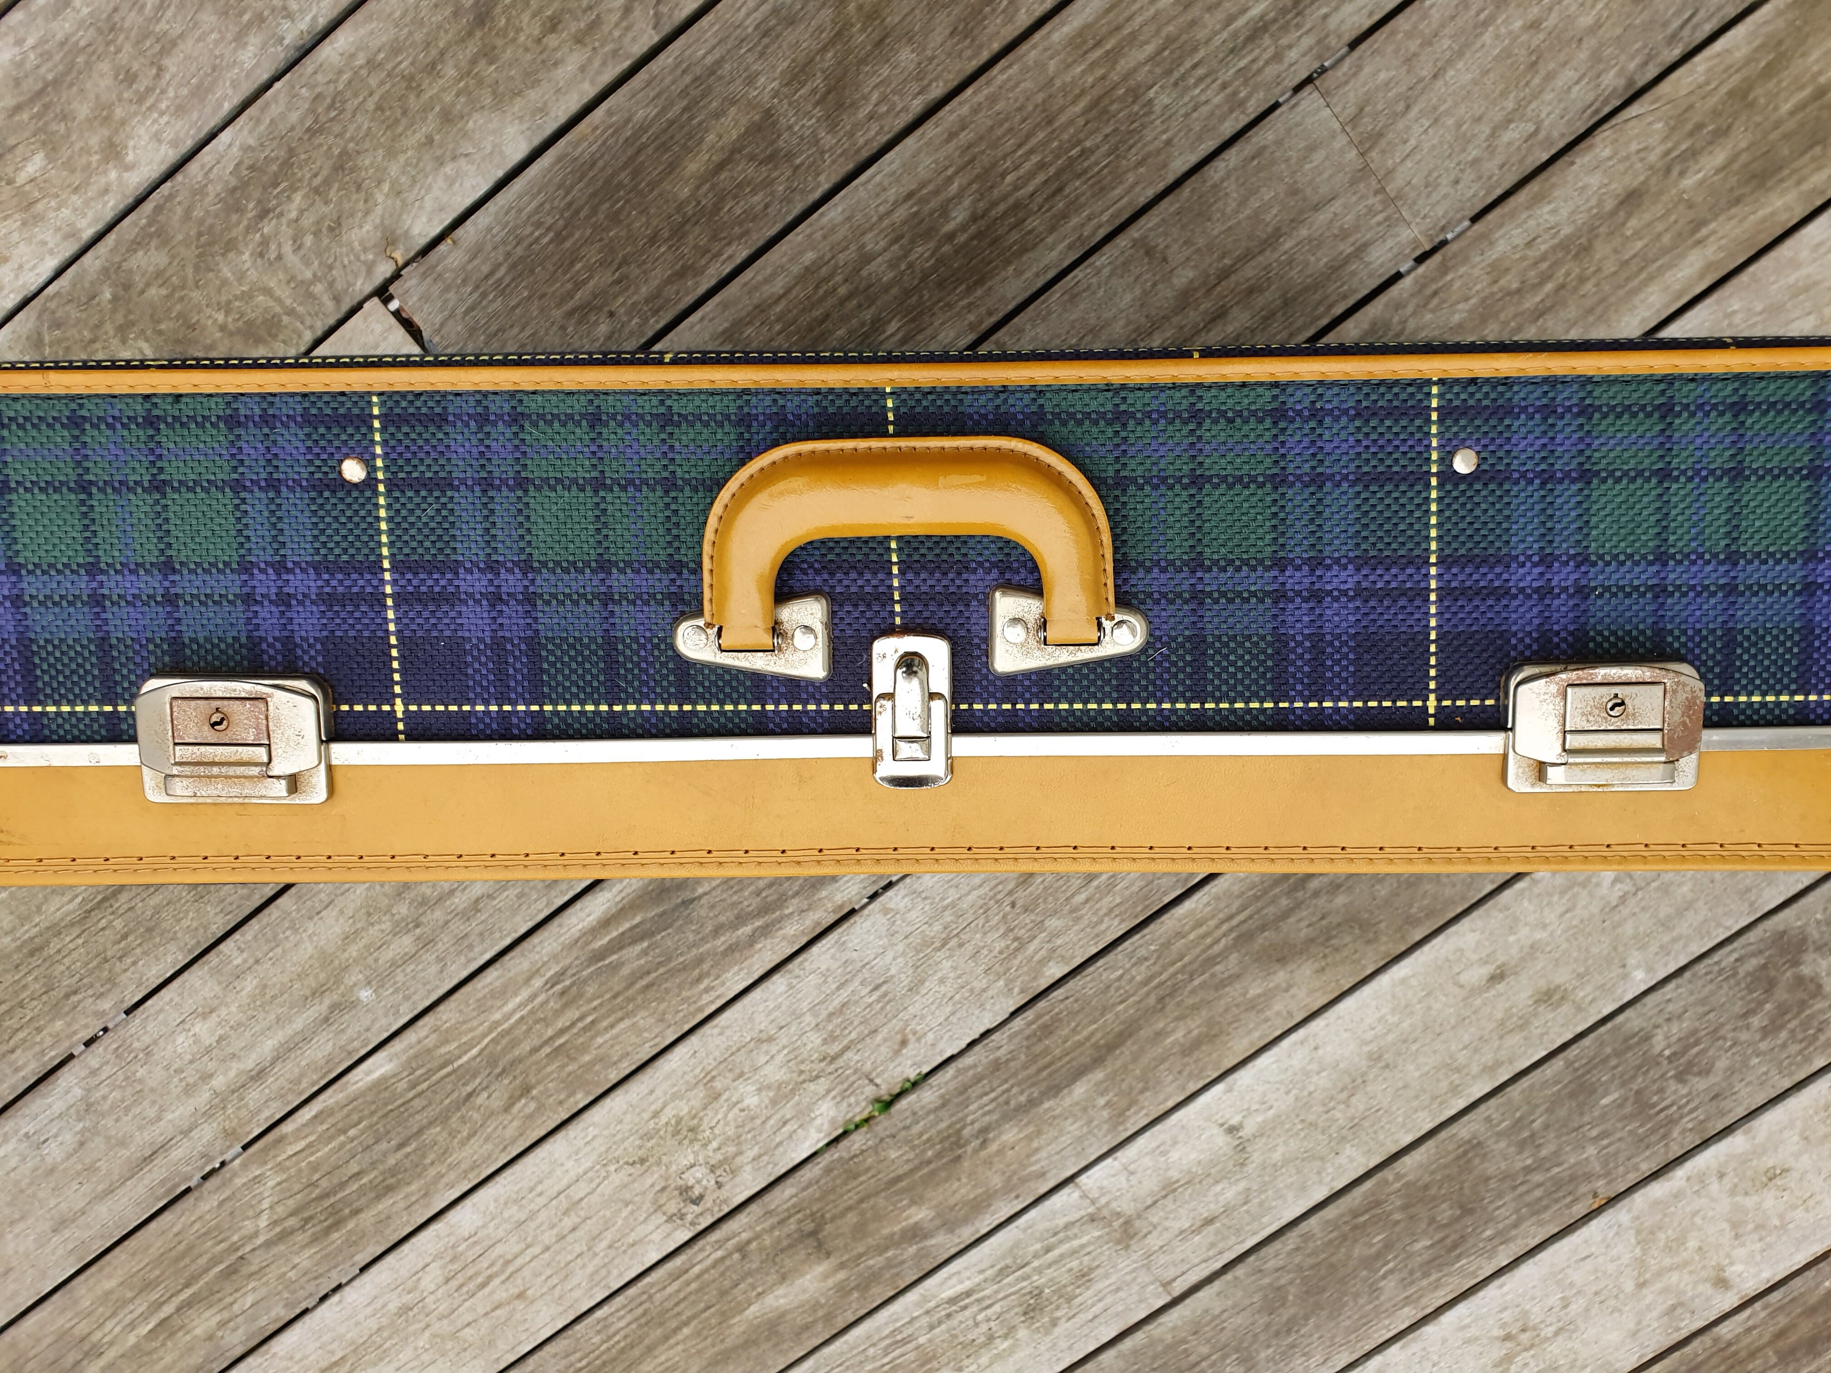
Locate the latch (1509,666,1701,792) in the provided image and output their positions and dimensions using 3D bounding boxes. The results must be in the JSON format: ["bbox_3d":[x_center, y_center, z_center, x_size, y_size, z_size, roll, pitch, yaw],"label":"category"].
[{"bbox_3d":[0.210,0.013,0.418,0.056,0.009,0.037,0,97,1],"label":"latch"}]

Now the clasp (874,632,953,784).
[{"bbox_3d":[-0.001,0.008,0.419,0.024,0.009,0.046,0,97,1],"label":"clasp"}]

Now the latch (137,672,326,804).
[{"bbox_3d":[-0.209,0.016,0.422,0.056,0.009,0.037,0,97,1],"label":"latch"}]

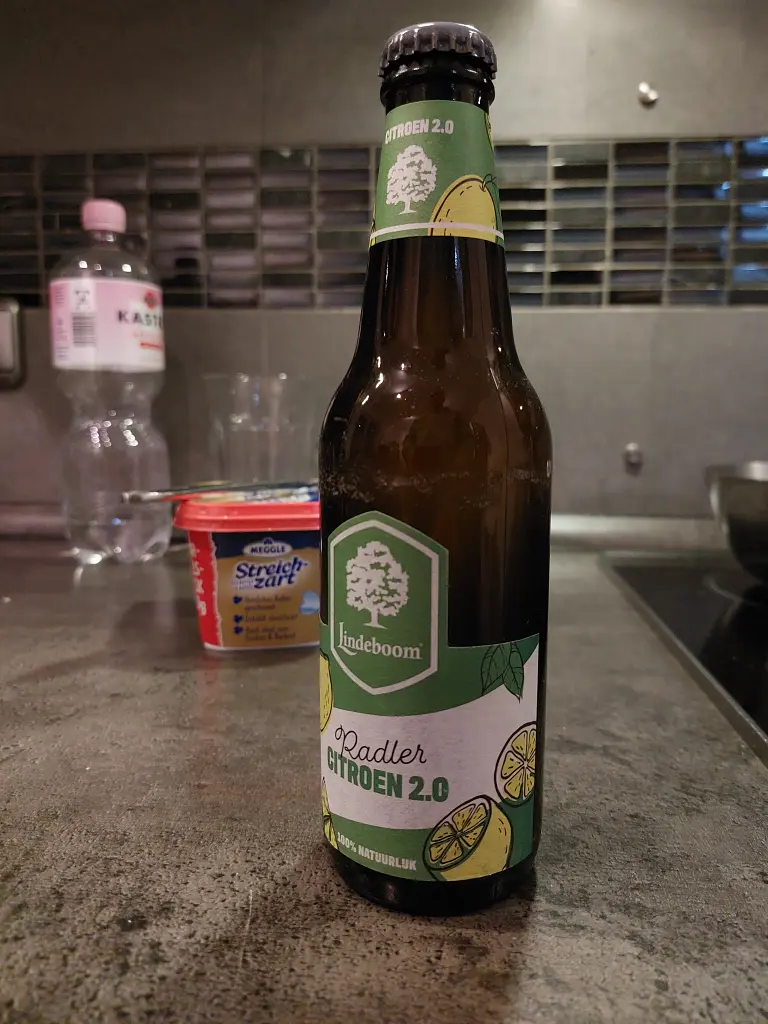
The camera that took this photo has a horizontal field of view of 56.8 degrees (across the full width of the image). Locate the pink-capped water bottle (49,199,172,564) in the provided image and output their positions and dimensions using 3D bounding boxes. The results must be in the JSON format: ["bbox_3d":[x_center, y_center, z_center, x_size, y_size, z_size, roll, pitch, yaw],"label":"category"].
[{"bbox_3d":[-0.224,-0.101,0.586,0.085,0.285,0.085,2,8,17],"label":"pink-capped water bottle"}]

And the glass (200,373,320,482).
[{"bbox_3d":[-0.090,-0.025,0.534,0.086,0.147,0.086,-1,8,-9],"label":"glass"}]

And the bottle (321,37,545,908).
[{"bbox_3d":[0.013,-0.010,0.188,0.061,0.207,0.061,4,8,28],"label":"bottle"}]

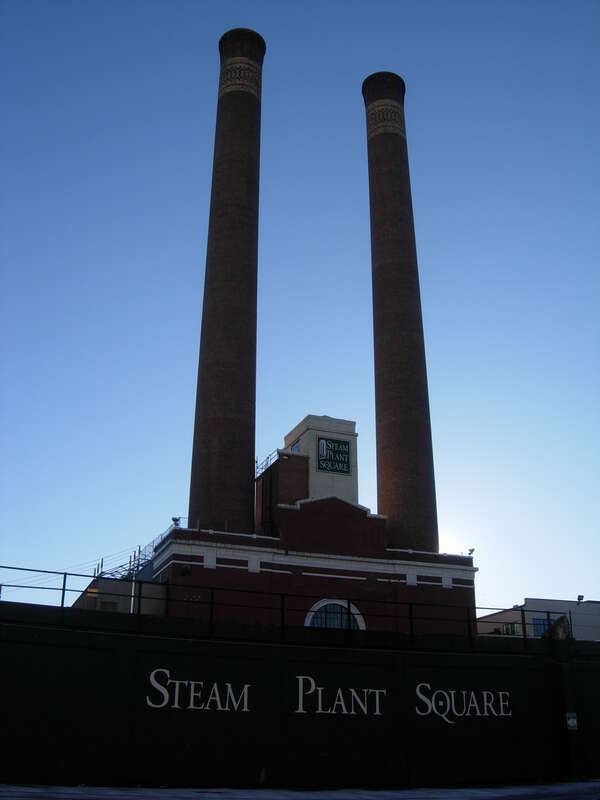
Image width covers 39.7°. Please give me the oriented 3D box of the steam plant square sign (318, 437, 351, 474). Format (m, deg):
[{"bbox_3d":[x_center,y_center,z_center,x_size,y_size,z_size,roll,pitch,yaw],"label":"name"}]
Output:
[{"bbox_3d":[2.873,4.661,69.403,2.860,2.860,0.200,9,-26,-18],"label":"steam plant square sign"}]

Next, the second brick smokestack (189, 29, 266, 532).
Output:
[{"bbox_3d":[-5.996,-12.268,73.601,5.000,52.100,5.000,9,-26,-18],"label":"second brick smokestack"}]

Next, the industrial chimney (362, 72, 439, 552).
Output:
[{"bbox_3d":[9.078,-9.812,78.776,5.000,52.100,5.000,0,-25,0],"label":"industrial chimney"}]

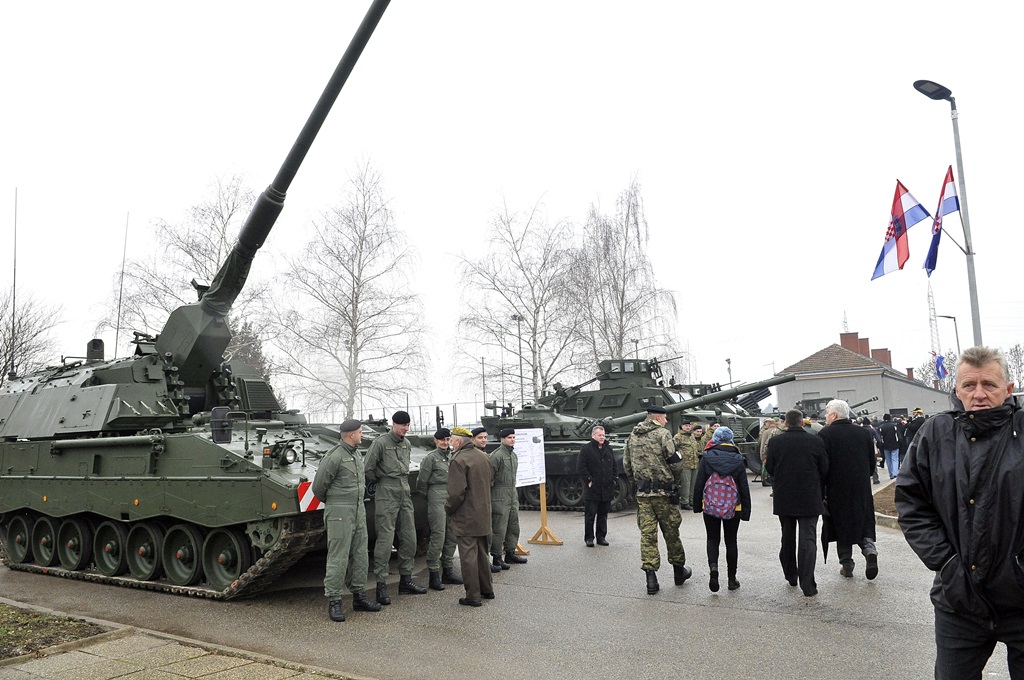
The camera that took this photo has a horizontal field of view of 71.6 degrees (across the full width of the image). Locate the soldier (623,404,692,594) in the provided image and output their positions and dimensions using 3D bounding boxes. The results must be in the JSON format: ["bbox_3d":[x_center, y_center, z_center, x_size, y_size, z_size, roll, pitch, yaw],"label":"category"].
[{"bbox_3d":[1.489,1.678,7.320,0.570,1.794,0.440,-6,-7,27],"label":"soldier"}]

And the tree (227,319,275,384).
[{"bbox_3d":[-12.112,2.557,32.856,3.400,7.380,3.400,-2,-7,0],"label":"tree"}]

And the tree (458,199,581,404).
[{"bbox_3d":[0.552,-0.570,33.814,5.800,12.960,5.800,-2,-7,0],"label":"tree"}]

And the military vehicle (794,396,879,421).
[{"bbox_3d":[15.122,4.090,33.486,6.000,2.700,2.600,-8,-9,35],"label":"military vehicle"}]

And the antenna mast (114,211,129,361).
[{"bbox_3d":[-7.283,-0.943,13.265,0.050,2.960,0.050,-3,-8,31],"label":"antenna mast"}]

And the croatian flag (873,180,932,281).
[{"bbox_3d":[7.514,-2.112,13.700,1.000,1.900,0.500,-6,-8,24],"label":"croatian flag"}]

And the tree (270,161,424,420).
[{"bbox_3d":[-6.701,-1.052,29.394,6.300,13.300,6.300,-2,-7,0],"label":"tree"}]

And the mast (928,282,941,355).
[{"bbox_3d":[72.332,2.368,121.369,2.200,25.000,2.200,-7,-9,30],"label":"mast"}]

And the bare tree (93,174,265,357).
[{"bbox_3d":[-12.910,-0.636,28.532,6.800,12.680,6.800,-2,-7,0],"label":"bare tree"}]

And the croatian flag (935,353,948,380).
[{"bbox_3d":[24.795,1.530,41.000,0.800,1.550,0.350,-5,-7,24],"label":"croatian flag"}]

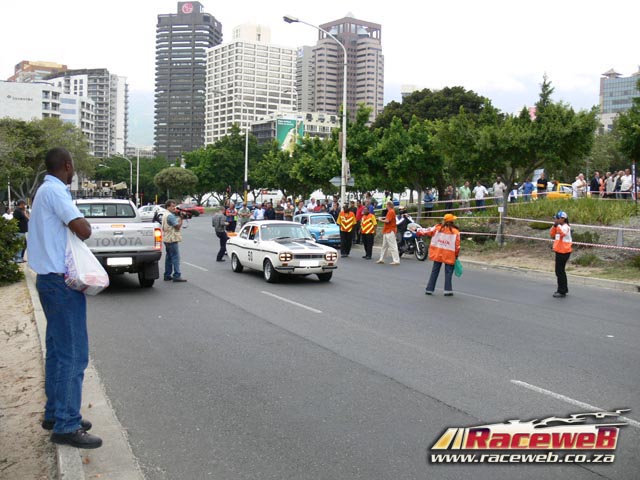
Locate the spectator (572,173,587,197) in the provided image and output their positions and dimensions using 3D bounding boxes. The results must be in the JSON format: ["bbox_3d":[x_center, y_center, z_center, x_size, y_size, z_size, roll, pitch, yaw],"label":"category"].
[{"bbox_3d":[11.485,-2.060,28.548,0.400,1.740,0.520,3,4,30],"label":"spectator"}]

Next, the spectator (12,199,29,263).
[{"bbox_3d":[-8.292,-0.247,17.952,0.480,1.750,0.520,0,4,-22],"label":"spectator"}]

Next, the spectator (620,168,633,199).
[{"bbox_3d":[11.368,-1.769,24.000,0.500,1.750,0.360,3,4,40],"label":"spectator"}]

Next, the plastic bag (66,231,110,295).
[{"bbox_3d":[-1.461,0.147,4.050,0.250,0.380,0.200,-2,4,-30],"label":"plastic bag"}]

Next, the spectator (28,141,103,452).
[{"bbox_3d":[-1.564,0.328,3.970,0.420,1.800,0.520,-1,3,-20],"label":"spectator"}]

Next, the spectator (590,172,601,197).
[{"bbox_3d":[12.123,-2.099,28.548,0.500,1.750,0.360,-2,4,-45],"label":"spectator"}]

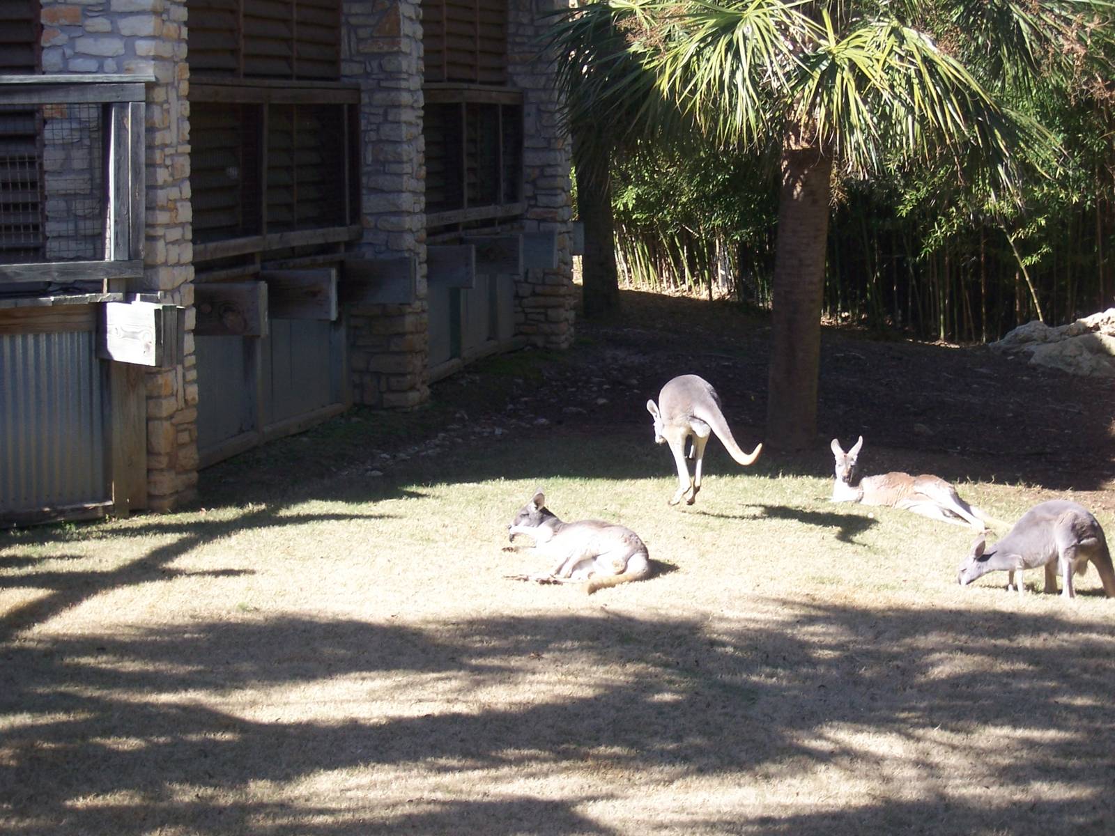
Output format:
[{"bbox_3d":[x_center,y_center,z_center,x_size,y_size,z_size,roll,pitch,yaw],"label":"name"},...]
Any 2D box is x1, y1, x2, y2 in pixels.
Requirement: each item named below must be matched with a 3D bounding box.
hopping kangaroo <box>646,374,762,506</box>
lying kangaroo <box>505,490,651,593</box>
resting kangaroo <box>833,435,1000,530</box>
[{"bbox_3d":[0.823,0.125,19.500,0.370,0.730,1.100,-3,6,-30],"label":"hopping kangaroo"},{"bbox_3d":[0.103,0.595,16.800,0.700,0.440,0.500,1,5,10],"label":"lying kangaroo"},{"bbox_3d":[1.980,0.374,19.500,1.000,0.420,0.400,3,6,35],"label":"resting kangaroo"}]

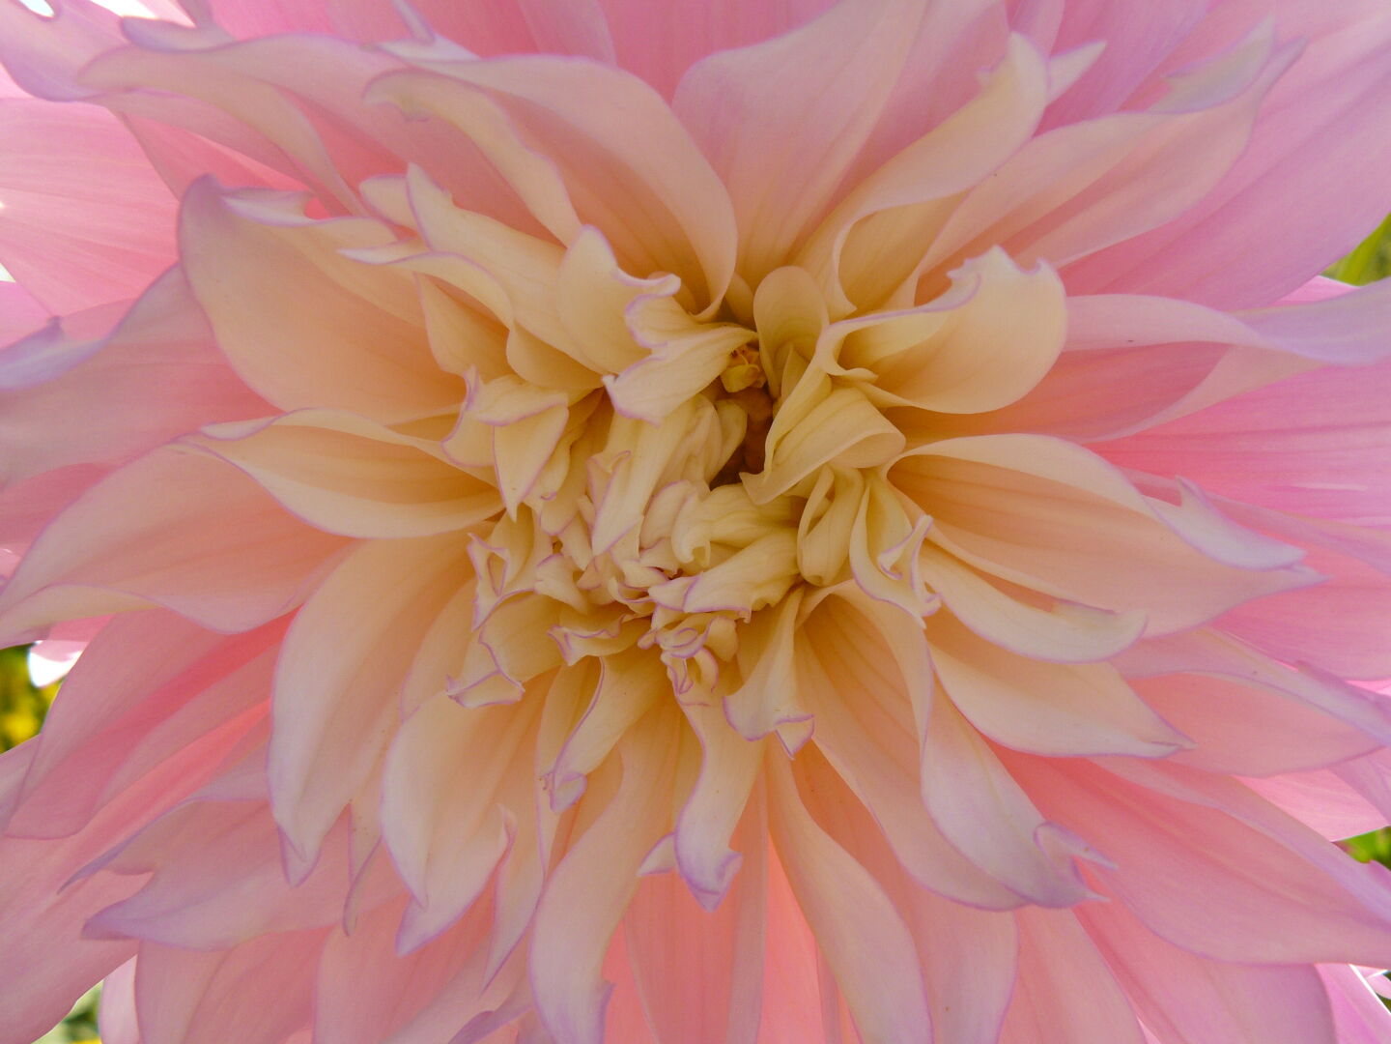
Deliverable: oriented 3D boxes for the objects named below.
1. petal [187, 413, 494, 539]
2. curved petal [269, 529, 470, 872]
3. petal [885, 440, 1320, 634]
[{"bbox_3d":[-0.054,-0.007,0.250,0.048,0.019,0.020,11,0,0],"label":"petal"},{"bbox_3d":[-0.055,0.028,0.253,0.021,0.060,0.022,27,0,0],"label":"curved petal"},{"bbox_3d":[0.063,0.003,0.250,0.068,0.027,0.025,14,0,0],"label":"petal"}]

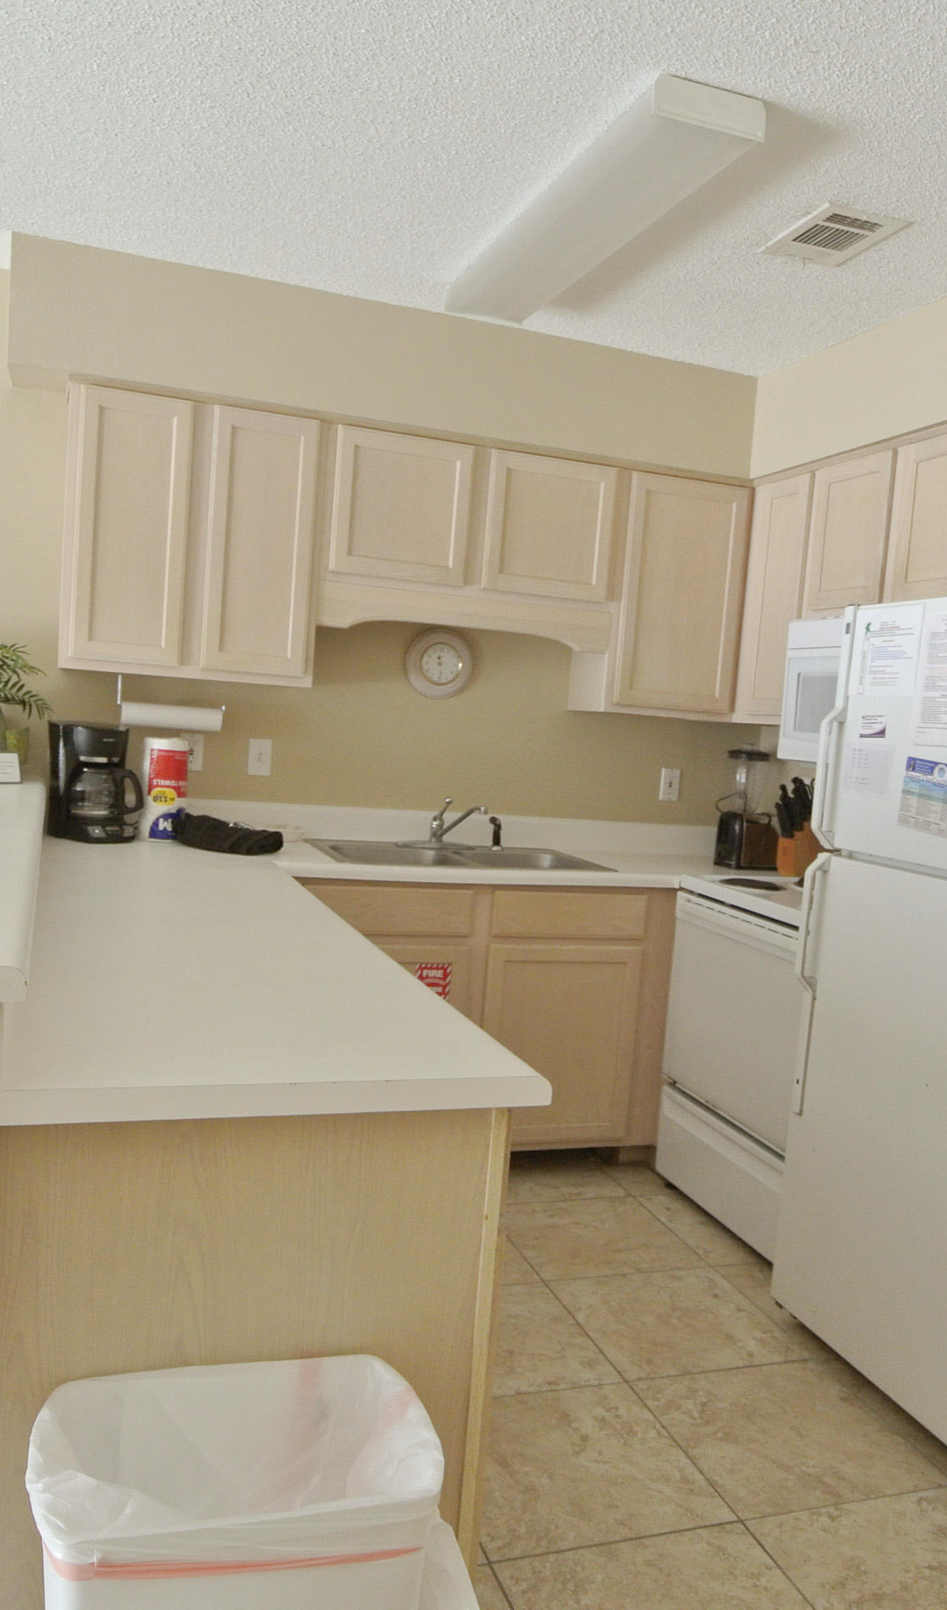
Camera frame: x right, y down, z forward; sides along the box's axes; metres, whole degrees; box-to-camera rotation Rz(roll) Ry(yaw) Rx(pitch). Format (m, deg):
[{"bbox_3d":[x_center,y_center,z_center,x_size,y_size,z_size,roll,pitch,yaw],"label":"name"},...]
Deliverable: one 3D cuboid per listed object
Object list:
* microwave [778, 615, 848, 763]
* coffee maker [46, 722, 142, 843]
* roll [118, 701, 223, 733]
[{"bbox_3d":[1.213,-0.291,3.293,0.385,0.420,0.760,3,5,-19],"label":"microwave"},{"bbox_3d":[-1.082,-0.064,3.426,0.240,0.325,0.200,8,6,38],"label":"coffee maker"},{"bbox_3d":[-0.861,-0.252,3.449,0.285,0.080,0.080,3,5,-19],"label":"roll"}]

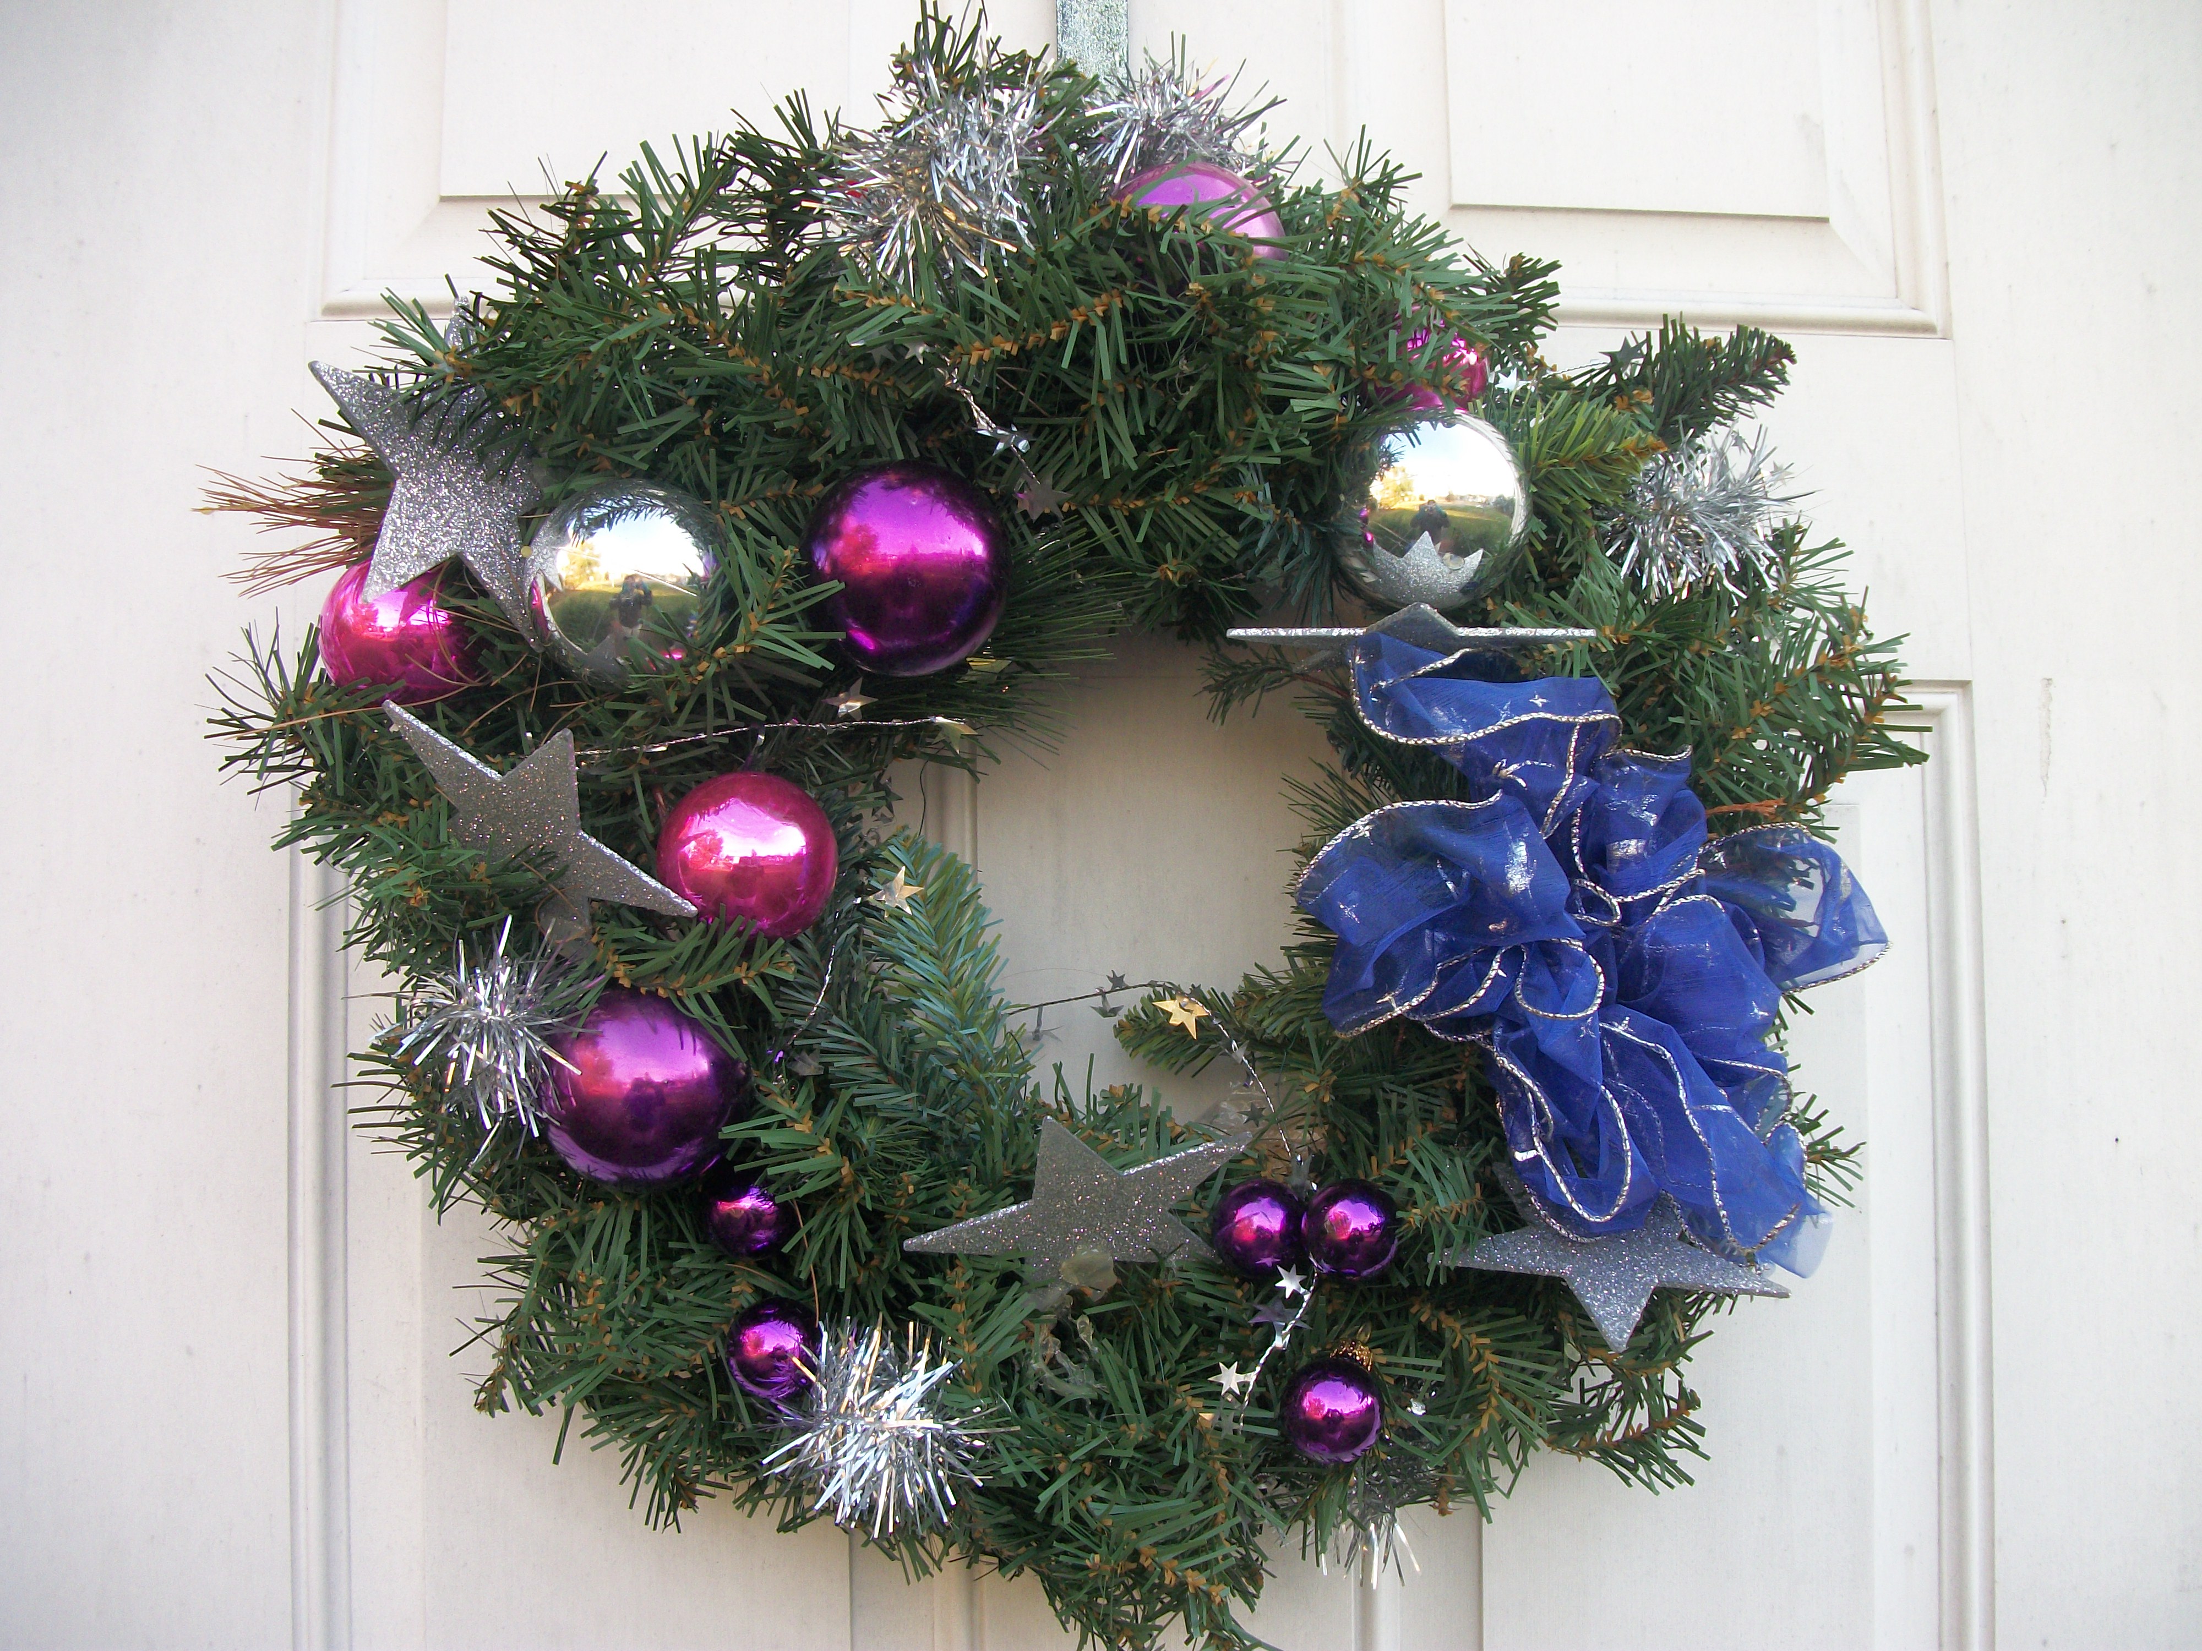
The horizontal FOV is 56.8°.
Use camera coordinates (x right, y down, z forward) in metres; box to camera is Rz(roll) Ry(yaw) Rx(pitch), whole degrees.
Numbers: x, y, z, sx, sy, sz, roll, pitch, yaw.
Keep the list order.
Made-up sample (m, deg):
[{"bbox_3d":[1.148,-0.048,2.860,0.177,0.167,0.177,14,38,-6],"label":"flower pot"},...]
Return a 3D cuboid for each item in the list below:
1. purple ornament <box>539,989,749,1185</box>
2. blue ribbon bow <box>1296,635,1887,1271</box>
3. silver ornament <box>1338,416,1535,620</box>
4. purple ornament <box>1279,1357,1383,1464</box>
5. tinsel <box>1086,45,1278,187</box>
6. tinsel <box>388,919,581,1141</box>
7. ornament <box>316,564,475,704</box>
[{"bbox_3d":[-0.149,0.086,0.670,0.066,0.067,0.066,0,-4,-4],"label":"purple ornament"},{"bbox_3d":[0.160,0.042,0.665,0.190,0.205,0.100,0,-4,-4],"label":"blue ribbon bow"},{"bbox_3d":[0.113,-0.105,0.688,0.065,0.067,0.065,0,-4,-4],"label":"silver ornament"},{"bbox_3d":[0.076,0.193,0.670,0.033,0.035,0.033,0,-4,-4],"label":"purple ornament"},{"bbox_3d":[0.029,-0.247,0.715,0.068,0.060,0.058,0,-4,-3],"label":"tinsel"},{"bbox_3d":[-0.205,0.067,0.682,0.064,0.073,0.060,0,-4,-4],"label":"tinsel"},{"bbox_3d":[-0.242,-0.066,0.705,0.059,0.059,0.059,0,-4,-4],"label":"ornament"}]

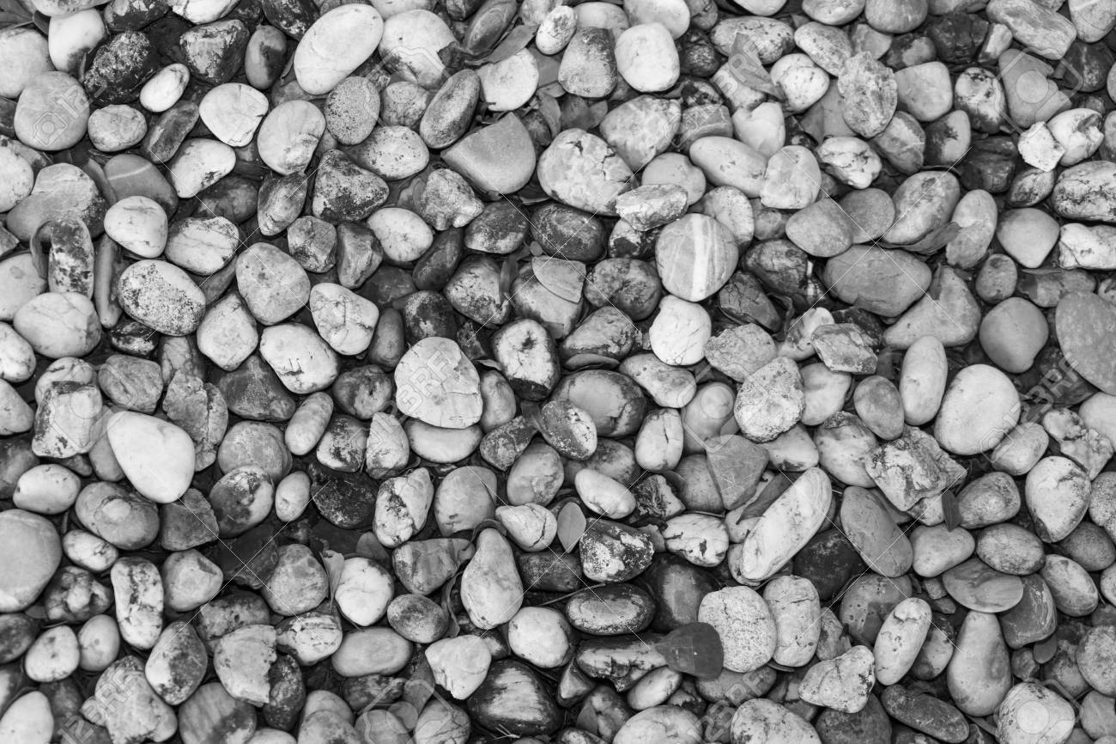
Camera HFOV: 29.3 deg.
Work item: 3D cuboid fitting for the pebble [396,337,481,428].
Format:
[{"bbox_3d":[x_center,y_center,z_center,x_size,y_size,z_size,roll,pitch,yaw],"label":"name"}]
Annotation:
[{"bbox_3d":[-0.067,0.006,1.200,0.049,0.027,0.051,0,76,0],"label":"pebble"}]

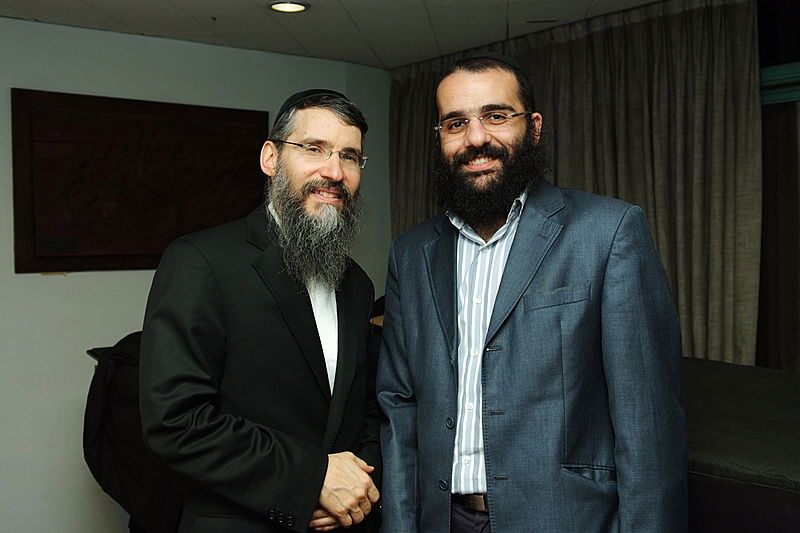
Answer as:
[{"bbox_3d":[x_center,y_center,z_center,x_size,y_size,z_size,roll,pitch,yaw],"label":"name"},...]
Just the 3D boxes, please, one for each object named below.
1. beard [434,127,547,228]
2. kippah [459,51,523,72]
[{"bbox_3d":[0.149,-0.145,1.430,0.172,0.158,0.130,-5,2,20],"label":"beard"},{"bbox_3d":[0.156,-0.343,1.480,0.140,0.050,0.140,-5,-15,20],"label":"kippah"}]

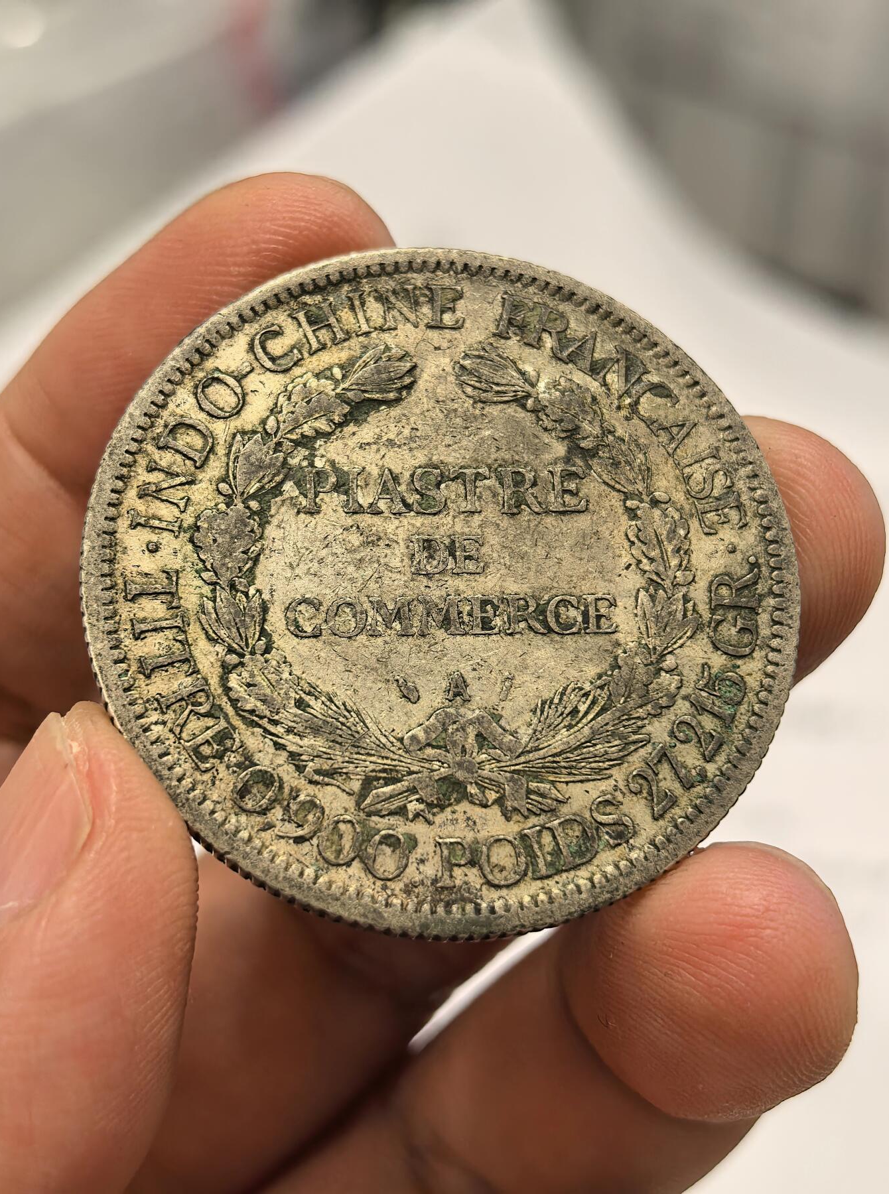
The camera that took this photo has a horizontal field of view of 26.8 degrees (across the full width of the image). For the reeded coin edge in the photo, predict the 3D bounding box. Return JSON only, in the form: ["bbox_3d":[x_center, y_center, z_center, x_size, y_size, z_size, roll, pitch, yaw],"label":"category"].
[{"bbox_3d":[0.000,-0.001,0.102,0.039,0.003,0.039,-1,72,-8],"label":"reeded coin edge"}]

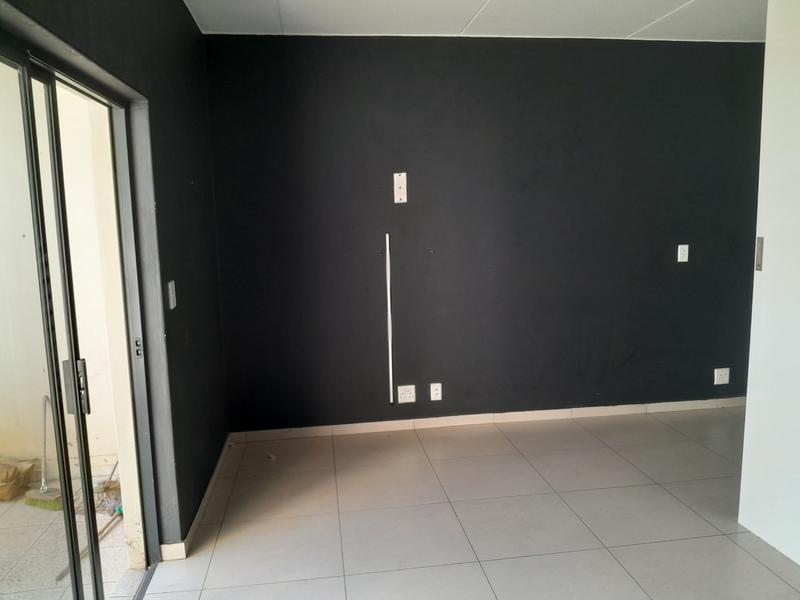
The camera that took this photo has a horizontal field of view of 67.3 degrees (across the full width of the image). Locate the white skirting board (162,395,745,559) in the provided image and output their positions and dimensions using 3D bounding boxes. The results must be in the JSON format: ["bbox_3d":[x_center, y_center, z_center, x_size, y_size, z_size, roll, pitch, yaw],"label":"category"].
[{"bbox_3d":[0.848,0.966,3.717,4.078,0.079,1.518,-3,7,-7],"label":"white skirting board"}]

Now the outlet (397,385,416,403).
[{"bbox_3d":[0.052,0.684,4.340,0.119,0.120,0.020,-3,7,-7],"label":"outlet"}]

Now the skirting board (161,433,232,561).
[{"bbox_3d":[-1.120,1.056,3.463,0.105,0.082,1.514,-3,7,-7],"label":"skirting board"}]

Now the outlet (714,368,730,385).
[{"bbox_3d":[2.500,0.595,4.654,0.120,0.120,0.020,-3,7,-7],"label":"outlet"}]

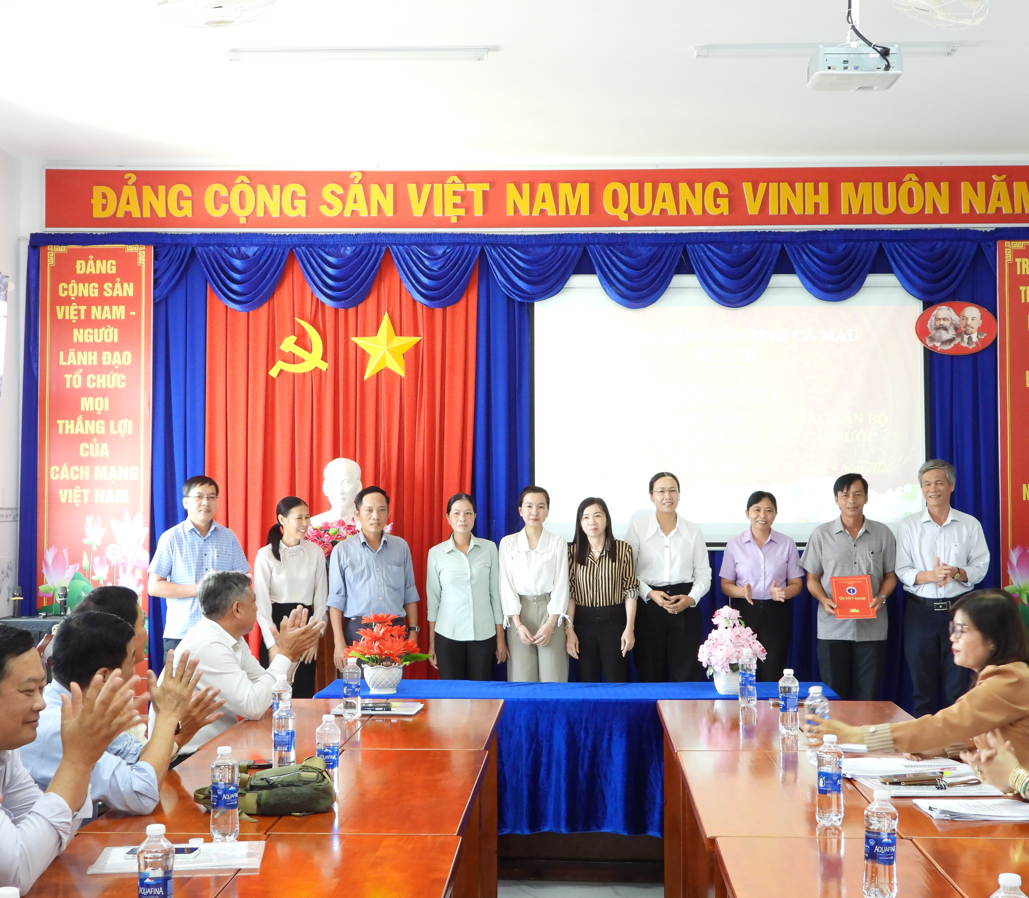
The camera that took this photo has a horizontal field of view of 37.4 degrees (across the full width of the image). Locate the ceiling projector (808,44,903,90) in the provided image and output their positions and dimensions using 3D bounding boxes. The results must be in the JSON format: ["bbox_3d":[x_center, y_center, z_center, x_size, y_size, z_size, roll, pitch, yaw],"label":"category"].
[{"bbox_3d":[1.249,-1.399,5.607,0.310,0.100,0.250,0,-2,3],"label":"ceiling projector"}]

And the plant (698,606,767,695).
[{"bbox_3d":[0.854,0.788,5.980,0.265,0.340,0.250,0,-2,1],"label":"plant"}]

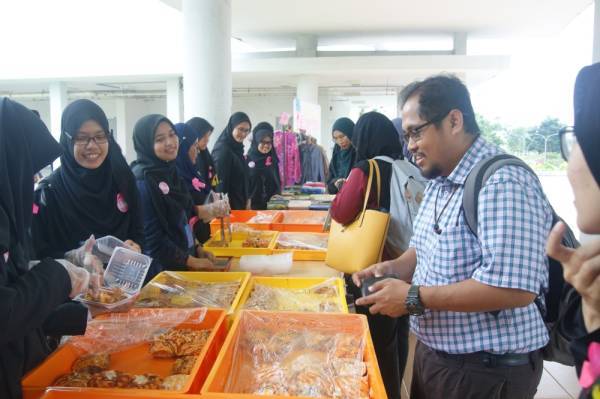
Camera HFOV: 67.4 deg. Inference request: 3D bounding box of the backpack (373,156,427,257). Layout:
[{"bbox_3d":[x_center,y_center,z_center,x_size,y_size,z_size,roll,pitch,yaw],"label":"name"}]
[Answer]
[{"bbox_3d":[0.526,0.039,2.200,0.250,0.460,0.300,4,8,30],"label":"backpack"}]

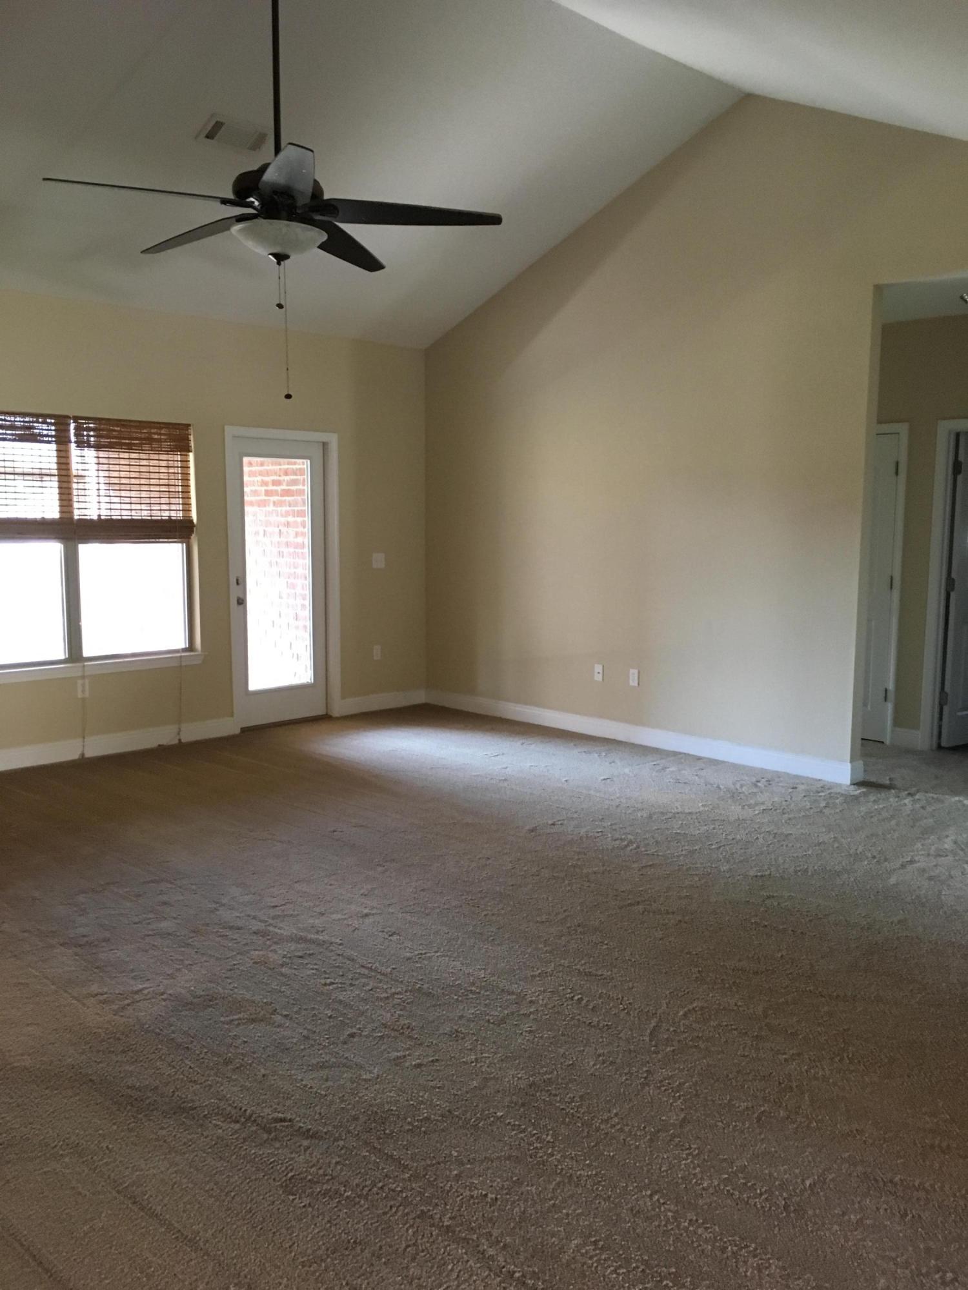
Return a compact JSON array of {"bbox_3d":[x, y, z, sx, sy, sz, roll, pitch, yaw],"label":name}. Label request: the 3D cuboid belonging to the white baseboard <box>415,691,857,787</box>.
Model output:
[{"bbox_3d":[0.857,0.571,7.506,0.140,0.124,3.657,-6,10,-44],"label":"white baseboard"}]

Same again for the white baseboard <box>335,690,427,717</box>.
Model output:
[{"bbox_3d":[-0.773,0.449,8.462,0.851,0.124,0.020,-6,10,-44],"label":"white baseboard"}]

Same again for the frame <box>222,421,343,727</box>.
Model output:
[{"bbox_3d":[-1.439,-0.468,7.757,0.933,2.107,0.130,-6,10,-44],"label":"frame"}]

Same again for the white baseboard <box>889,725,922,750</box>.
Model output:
[{"bbox_3d":[2.792,0.623,7.154,0.018,0.124,0.191,-6,10,-44],"label":"white baseboard"}]

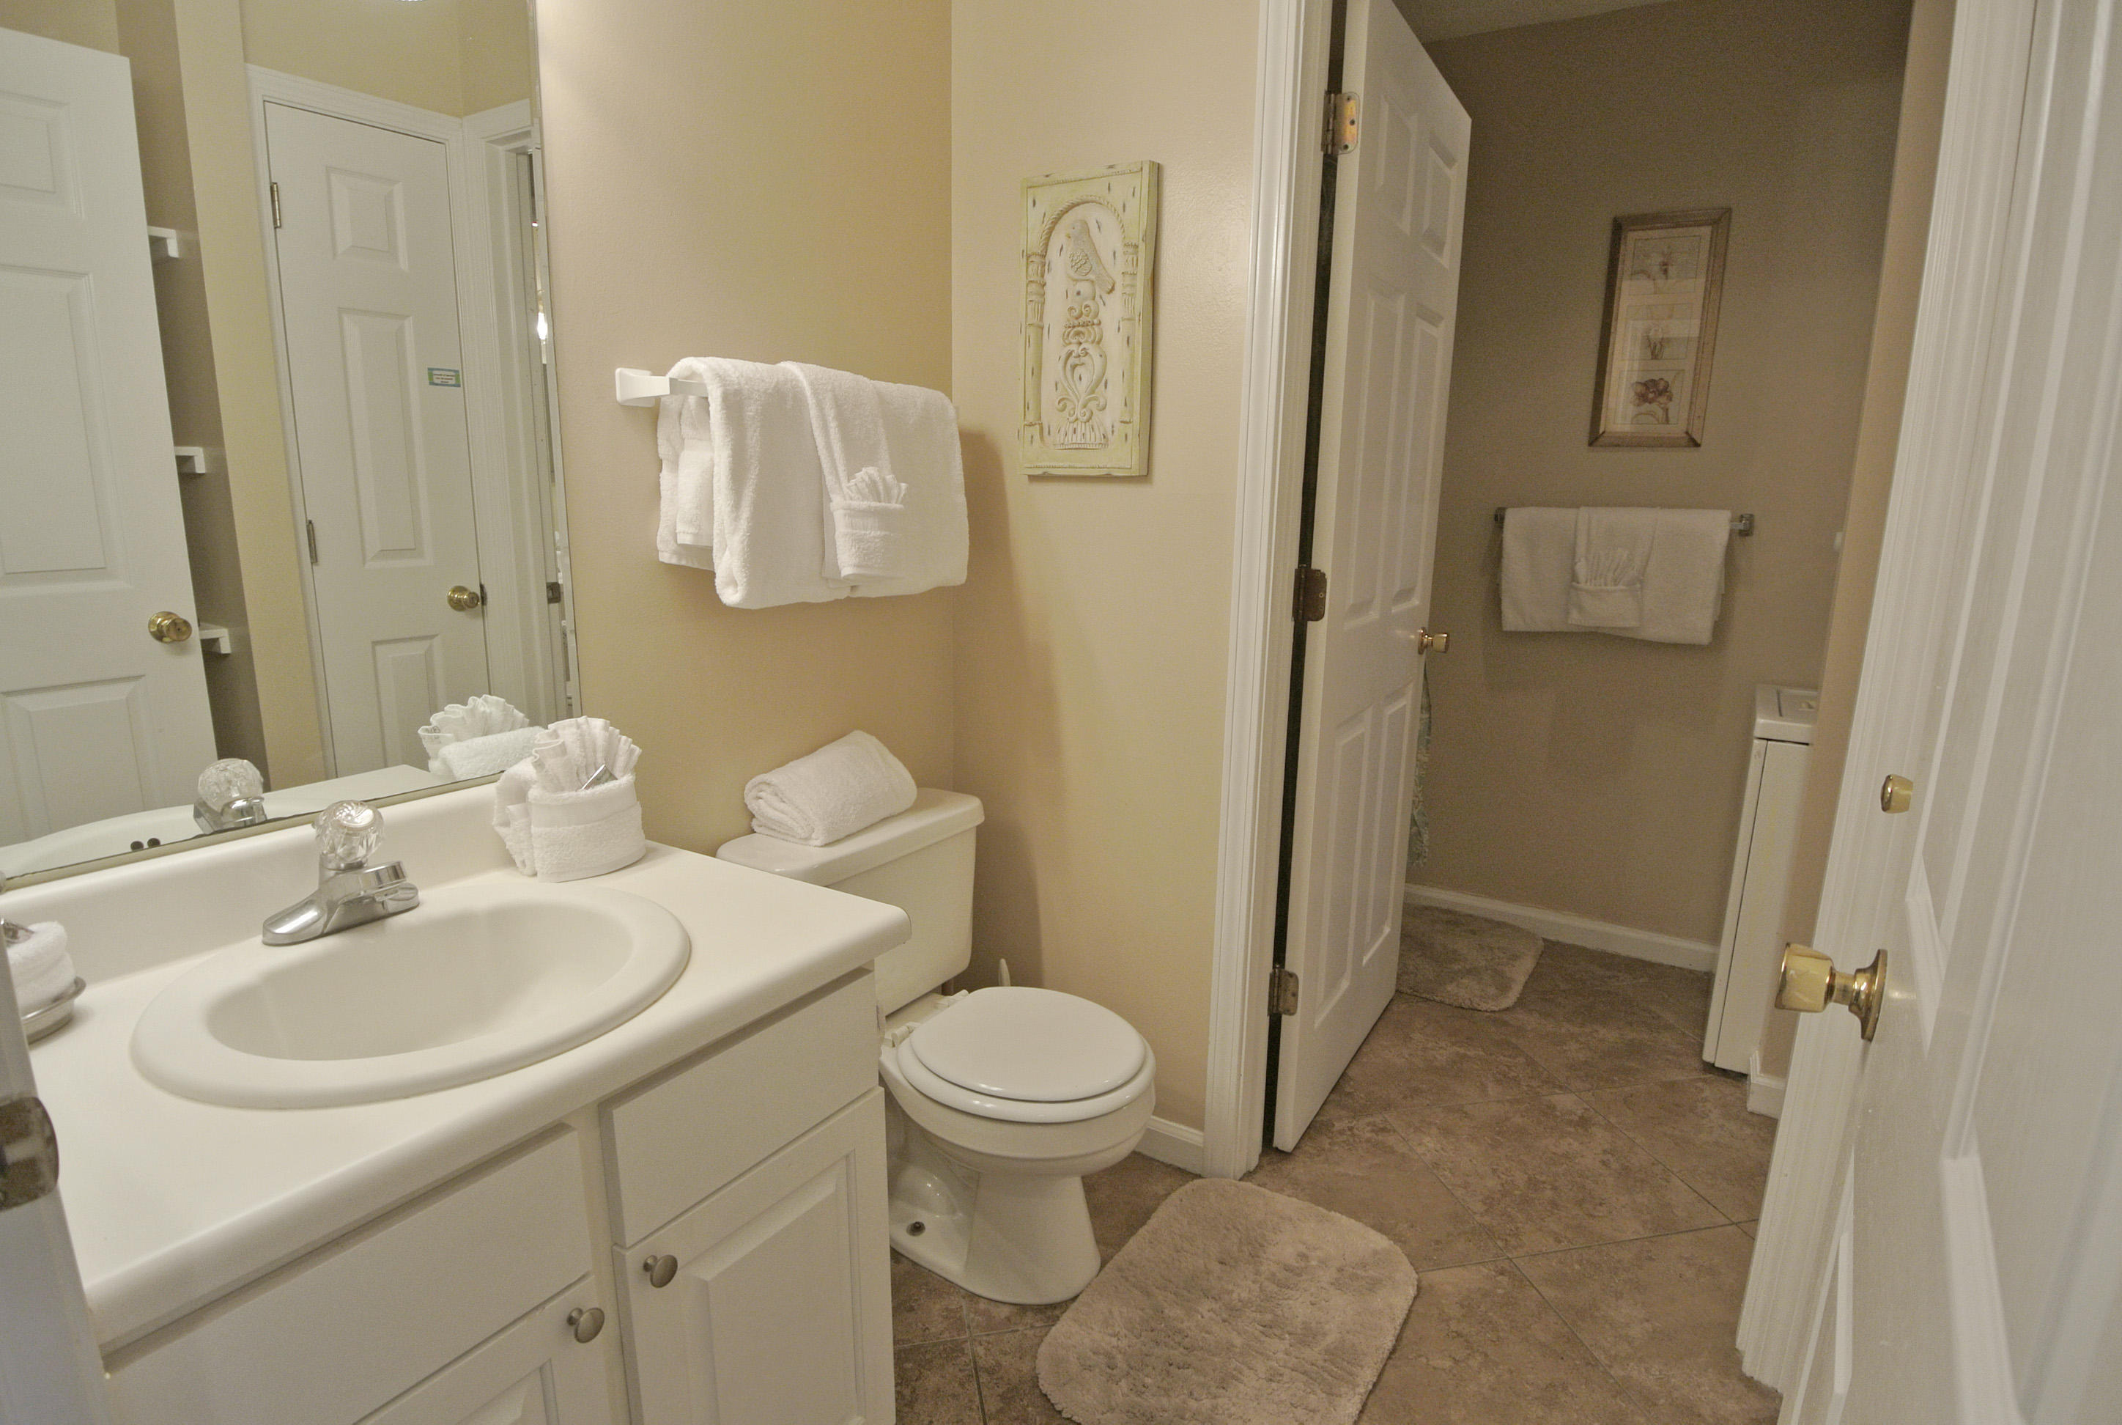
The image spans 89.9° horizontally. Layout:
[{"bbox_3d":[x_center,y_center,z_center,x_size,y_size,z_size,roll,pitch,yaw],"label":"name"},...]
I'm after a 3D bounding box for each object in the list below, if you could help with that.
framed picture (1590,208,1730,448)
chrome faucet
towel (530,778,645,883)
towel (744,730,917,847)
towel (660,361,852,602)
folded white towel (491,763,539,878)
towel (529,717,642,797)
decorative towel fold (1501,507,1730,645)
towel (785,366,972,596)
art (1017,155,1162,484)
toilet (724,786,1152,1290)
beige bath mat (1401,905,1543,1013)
[{"bbox_3d":[1.543,-0.979,2.746,0.260,0.578,0.025,7,12,29],"label":"framed picture"},{"bbox_3d":[-0.747,0.174,1.133,0.140,0.135,0.155,9,15,34],"label":"chrome faucet"},{"bbox_3d":[-0.564,0.136,1.275,0.070,0.098,0.145,7,12,29],"label":"towel"},{"bbox_3d":[-0.370,0.127,1.802,0.150,0.115,0.285,7,13,24],"label":"towel"},{"bbox_3d":[-0.428,-0.317,1.505,0.135,0.315,0.270,7,12,29],"label":"towel"},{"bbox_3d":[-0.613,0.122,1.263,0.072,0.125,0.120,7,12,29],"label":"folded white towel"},{"bbox_3d":[-0.565,0.067,1.278,0.055,0.110,0.140,7,12,29],"label":"towel"},{"bbox_3d":[1.458,-0.374,2.825,0.505,0.330,0.120,7,12,29],"label":"decorative towel fold"},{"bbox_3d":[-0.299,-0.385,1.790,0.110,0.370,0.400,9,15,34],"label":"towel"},{"bbox_3d":[0.043,-0.663,1.833,0.246,0.494,0.033,9,15,34],"label":"art"},{"bbox_3d":[-0.154,0.550,1.744,0.655,0.700,0.470,9,15,34],"label":"toilet"},{"bbox_3d":[1.083,0.677,2.975,0.440,0.030,0.590,7,12,29],"label":"beige bath mat"}]

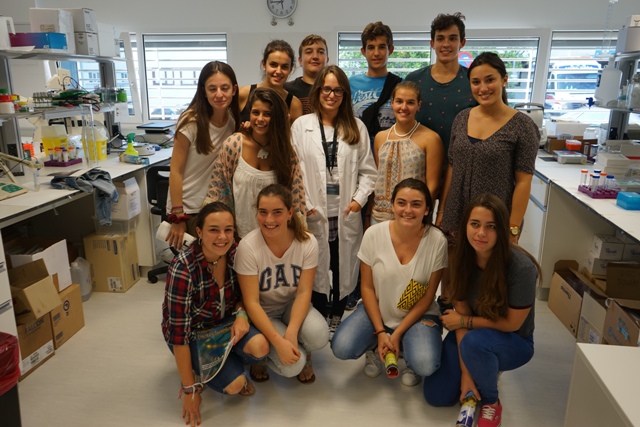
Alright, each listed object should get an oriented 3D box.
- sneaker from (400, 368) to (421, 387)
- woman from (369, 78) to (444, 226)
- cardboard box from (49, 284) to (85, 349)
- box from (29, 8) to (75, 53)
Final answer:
[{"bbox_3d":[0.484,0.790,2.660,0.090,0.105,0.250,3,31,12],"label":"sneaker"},{"bbox_3d":[0.495,-0.005,2.986,0.430,1.525,0.280,4,16,14],"label":"woman"},{"bbox_3d":[-1.670,0.619,3.043,0.280,0.285,0.295,2,16,8],"label":"cardboard box"},{"bbox_3d":[-2.185,-1.488,4.090,0.227,0.335,0.212,0,15,-1],"label":"box"}]

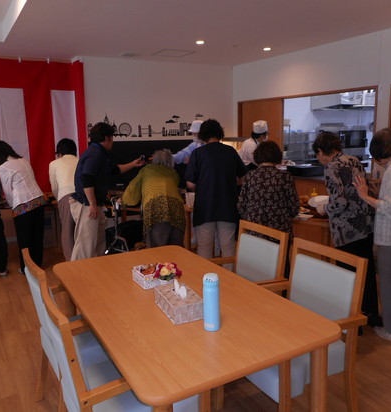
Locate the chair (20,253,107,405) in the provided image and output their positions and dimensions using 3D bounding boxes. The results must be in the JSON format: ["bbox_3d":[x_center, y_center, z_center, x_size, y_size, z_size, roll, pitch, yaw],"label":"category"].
[{"bbox_3d":[-0.585,0.678,2.174,0.570,0.860,0.540,-5,10,-29],"label":"chair"}]

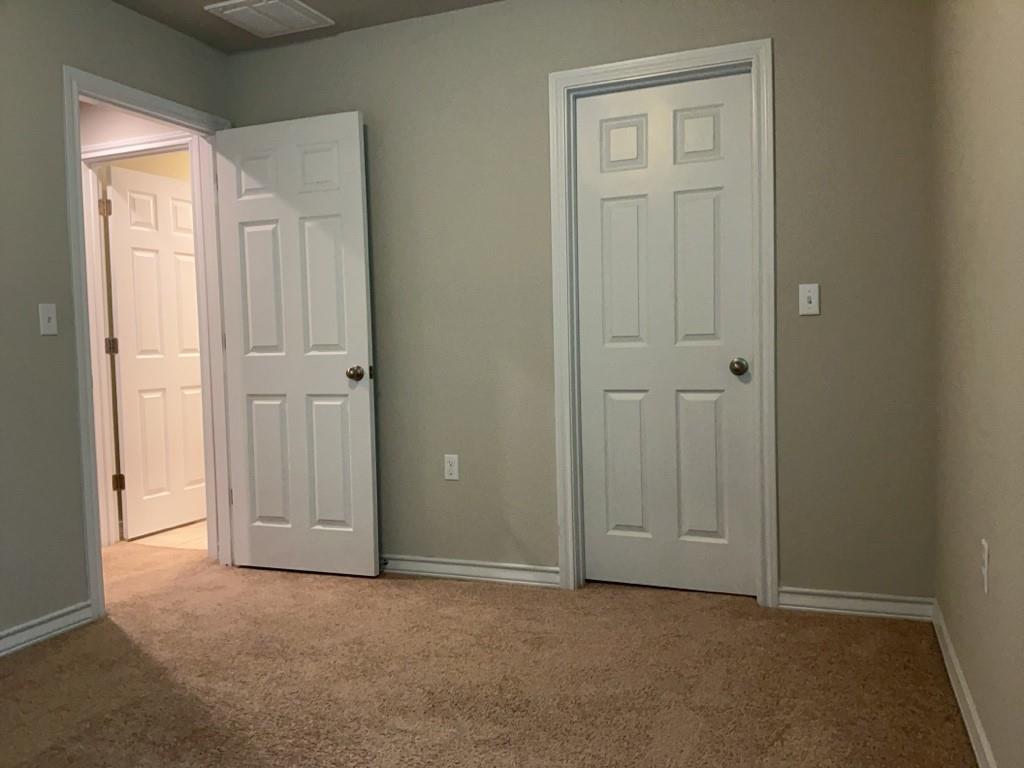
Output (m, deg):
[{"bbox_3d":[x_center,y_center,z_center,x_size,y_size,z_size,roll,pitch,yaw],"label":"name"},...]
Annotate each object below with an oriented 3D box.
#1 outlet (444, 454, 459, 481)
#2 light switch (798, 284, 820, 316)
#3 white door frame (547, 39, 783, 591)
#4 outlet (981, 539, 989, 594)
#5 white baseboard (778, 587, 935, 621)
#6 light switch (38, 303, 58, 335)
[{"bbox_3d":[-0.266,0.366,3.484,0.070,0.114,0.014,0,3,22],"label":"outlet"},{"bbox_3d":[1.075,-0.307,2.886,0.070,0.114,0.016,0,3,22],"label":"light switch"},{"bbox_3d":[0.591,-0.204,3.142,0.860,2.090,0.110,0,3,22],"label":"white door frame"},{"bbox_3d":[1.076,0.414,1.815,0.014,0.114,0.070,0,3,22],"label":"outlet"},{"bbox_3d":[1.241,0.793,2.889,0.525,0.085,0.016,0,3,22],"label":"white baseboard"},{"bbox_3d":[-1.705,-0.236,2.941,0.016,0.114,0.070,0,3,22],"label":"light switch"}]

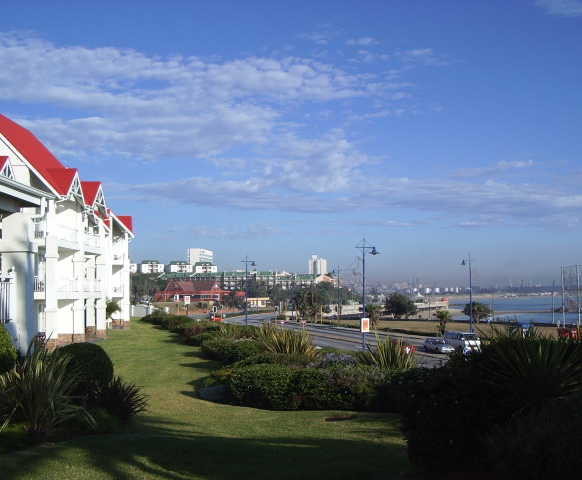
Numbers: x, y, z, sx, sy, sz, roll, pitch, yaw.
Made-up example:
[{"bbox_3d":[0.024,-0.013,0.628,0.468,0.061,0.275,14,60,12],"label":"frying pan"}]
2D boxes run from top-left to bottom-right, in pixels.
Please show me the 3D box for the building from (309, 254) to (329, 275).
[{"bbox_3d":[36.792,38.130,940.000,24.000,37.000,22.000,1,-4,-11],"label":"building"}]

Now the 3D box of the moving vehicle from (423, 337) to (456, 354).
[{"bbox_3d":[14.985,10.663,70.899,1.680,1.400,4.300,1,-4,-15],"label":"moving vehicle"}]

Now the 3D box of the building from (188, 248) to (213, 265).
[{"bbox_3d":[-87.800,21.267,681.268,14.000,26.000,38.000,-1,-4,9],"label":"building"}]

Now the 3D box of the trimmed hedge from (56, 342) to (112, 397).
[{"bbox_3d":[-4.592,2.929,15.624,1.300,1.250,1.300,0,-4,0],"label":"trimmed hedge"}]

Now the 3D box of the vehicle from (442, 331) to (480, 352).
[{"bbox_3d":[17.605,10.489,71.915,1.750,1.900,4.500,1,-4,-15],"label":"vehicle"}]

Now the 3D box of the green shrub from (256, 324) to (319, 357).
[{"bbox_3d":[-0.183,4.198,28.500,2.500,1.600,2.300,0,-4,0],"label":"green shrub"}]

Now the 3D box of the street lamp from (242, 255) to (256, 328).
[{"bbox_3d":[-5.858,7.323,98.000,2.200,10.300,0.700,2,-5,-22],"label":"street lamp"}]

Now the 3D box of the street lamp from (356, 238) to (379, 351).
[{"bbox_3d":[7.870,5.603,72.283,2.600,11.700,0.900,1,-5,-17],"label":"street lamp"}]

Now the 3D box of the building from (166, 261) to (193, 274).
[{"bbox_3d":[-74.573,18.900,469.910,17.500,10.000,12.000,1,-4,-15],"label":"building"}]

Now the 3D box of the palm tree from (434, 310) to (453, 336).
[{"bbox_3d":[19.969,10.672,92.000,2.600,3.400,2.600,0,-4,0],"label":"palm tree"}]

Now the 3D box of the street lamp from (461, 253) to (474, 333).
[{"bbox_3d":[26.124,7.923,103.698,2.400,11.800,0.800,-1,-5,17],"label":"street lamp"}]

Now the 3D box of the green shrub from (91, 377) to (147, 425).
[{"bbox_3d":[-4.004,3.769,16.500,1.300,1.150,1.250,0,-4,0],"label":"green shrub"}]

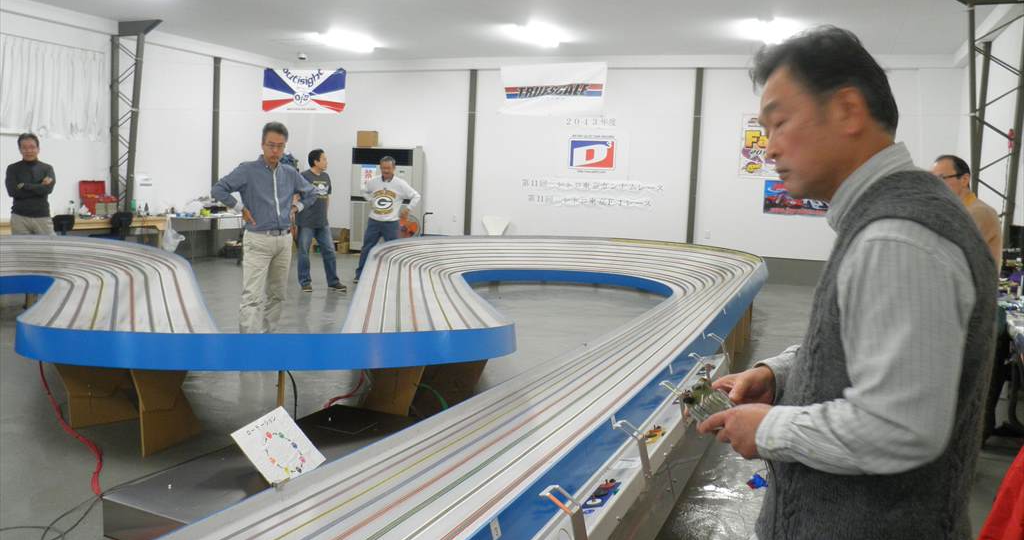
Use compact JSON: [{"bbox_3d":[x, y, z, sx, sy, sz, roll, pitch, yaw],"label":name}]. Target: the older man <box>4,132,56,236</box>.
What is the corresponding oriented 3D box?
[{"bbox_3d":[-4.476,-0.474,7.700,0.520,1.670,0.380,-1,7,-27],"label":"older man"}]

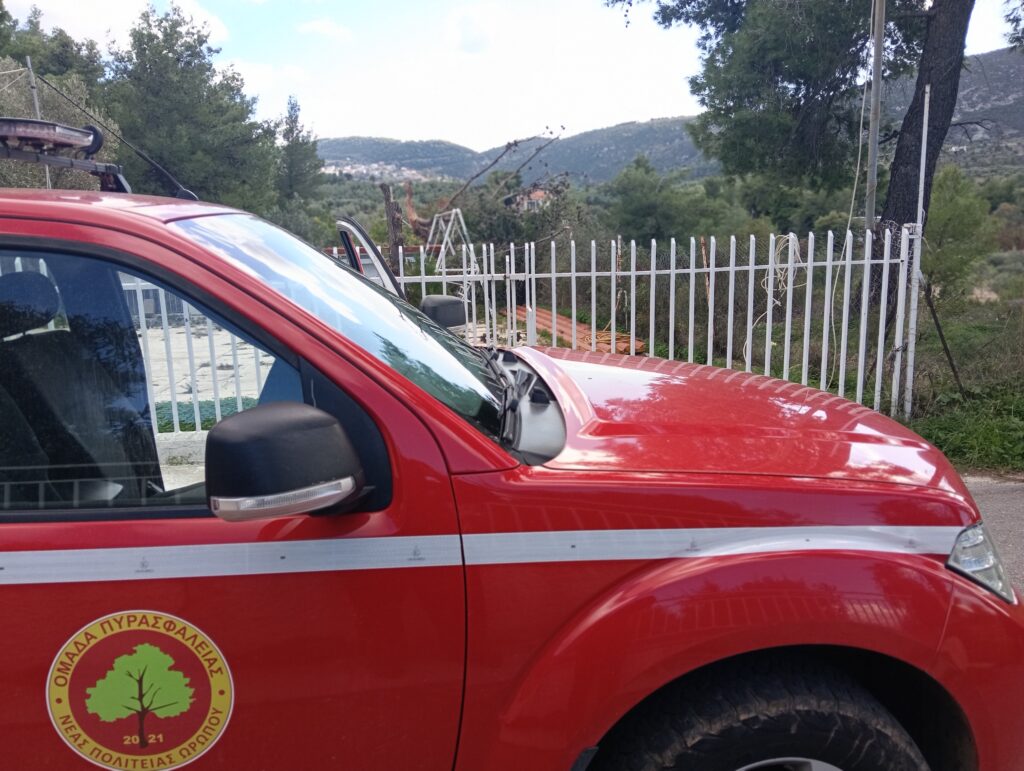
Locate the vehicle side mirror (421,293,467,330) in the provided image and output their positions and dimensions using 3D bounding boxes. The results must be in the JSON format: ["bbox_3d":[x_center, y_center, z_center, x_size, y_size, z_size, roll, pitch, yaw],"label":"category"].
[{"bbox_3d":[-0.305,-0.314,3.510,0.215,0.180,0.130,-6,12,-27],"label":"vehicle side mirror"}]

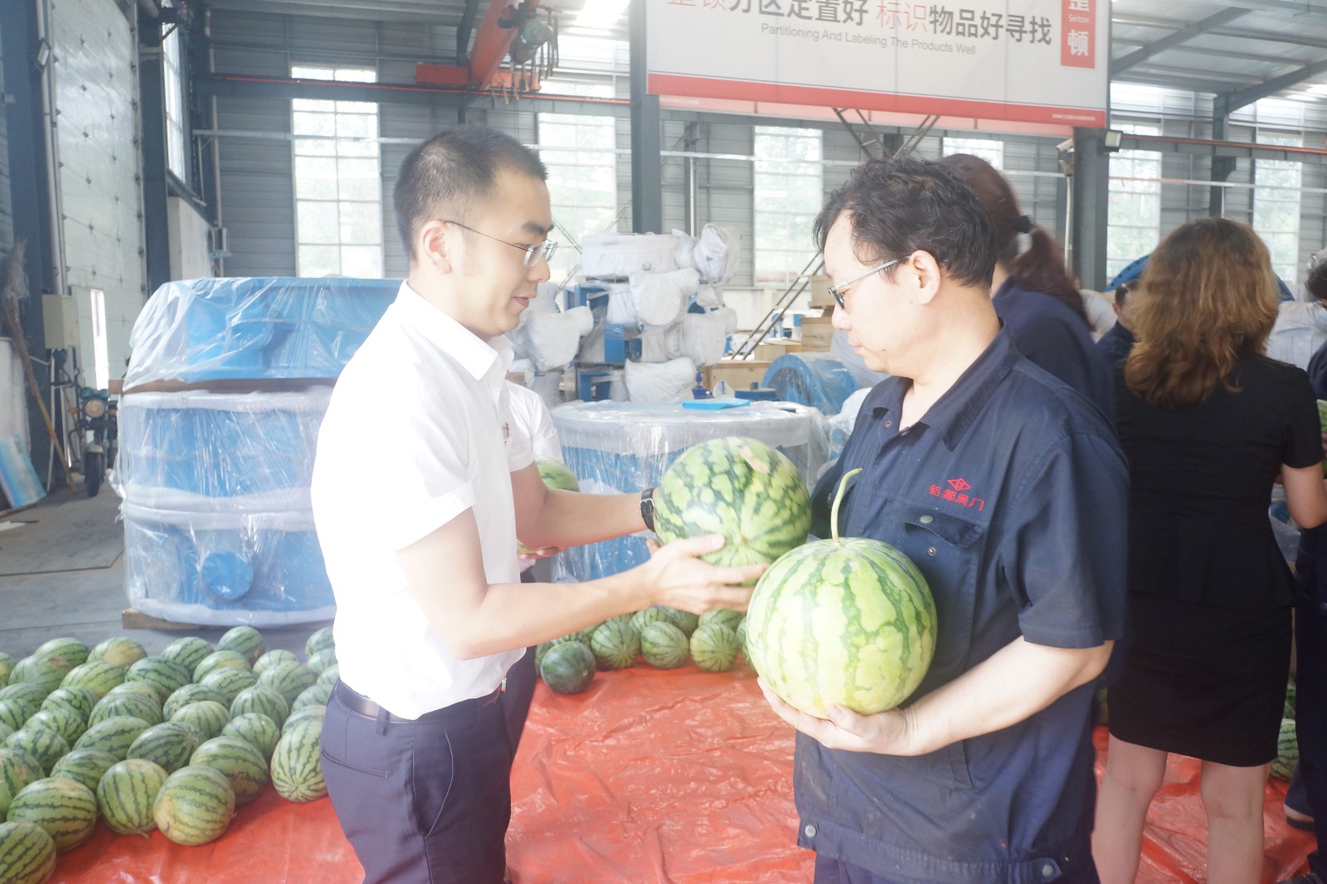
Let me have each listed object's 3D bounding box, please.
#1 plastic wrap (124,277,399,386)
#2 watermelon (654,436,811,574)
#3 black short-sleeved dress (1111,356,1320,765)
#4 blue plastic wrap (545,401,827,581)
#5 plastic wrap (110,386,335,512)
[{"bbox_3d":[-2.112,-0.590,5.370,1.400,0.550,1.320,-3,6,-21],"label":"plastic wrap"},{"bbox_3d":[0.087,0.085,1.260,0.203,0.192,0.200,0,5,4],"label":"watermelon"},{"bbox_3d":[1.112,0.237,2.050,0.450,0.830,0.280,2,6,27],"label":"black short-sleeved dress"},{"bbox_3d":[0.135,0.273,5.901,1.560,0.970,1.500,0,5,1],"label":"blue plastic wrap"},{"bbox_3d":[-2.218,0.010,5.404,1.260,0.580,1.240,-3,6,-22],"label":"plastic wrap"}]

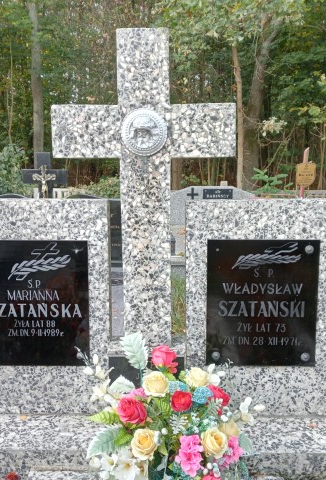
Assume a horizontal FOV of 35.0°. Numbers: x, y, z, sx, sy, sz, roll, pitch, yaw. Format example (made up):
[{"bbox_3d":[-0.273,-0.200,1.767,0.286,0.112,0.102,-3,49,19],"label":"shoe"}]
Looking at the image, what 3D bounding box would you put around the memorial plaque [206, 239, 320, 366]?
[{"bbox_3d":[0.378,0.248,1.958,0.420,0.495,0.020,0,8,2],"label":"memorial plaque"}]

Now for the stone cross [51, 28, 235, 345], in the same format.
[{"bbox_3d":[-0.074,-0.194,2.164,0.734,1.284,0.130,0,9,1],"label":"stone cross"}]

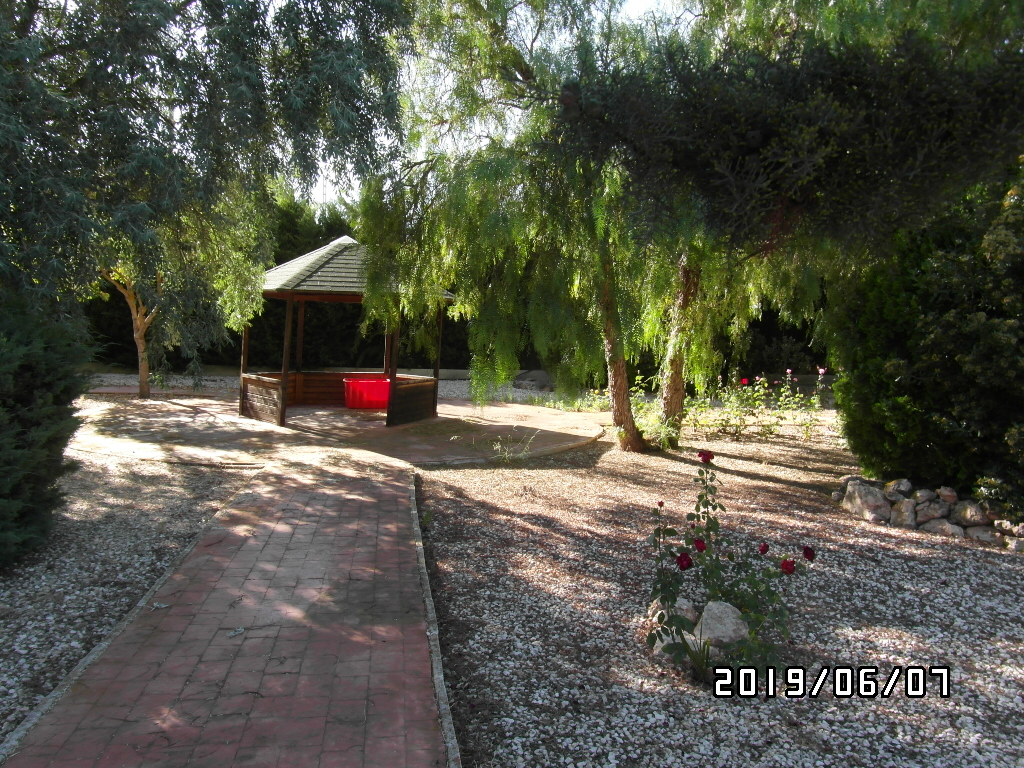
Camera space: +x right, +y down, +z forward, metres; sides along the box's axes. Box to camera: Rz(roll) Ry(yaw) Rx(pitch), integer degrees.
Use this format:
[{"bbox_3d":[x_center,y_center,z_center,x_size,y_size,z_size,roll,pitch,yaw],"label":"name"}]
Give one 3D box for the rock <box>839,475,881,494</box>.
[{"bbox_3d":[3.608,1.061,7.350,0.420,0.250,0.340,4,4,27],"label":"rock"}]

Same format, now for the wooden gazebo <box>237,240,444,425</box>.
[{"bbox_3d":[-3.054,-1.041,12.930,3.800,3.271,3.400,1,4,-13],"label":"wooden gazebo"}]

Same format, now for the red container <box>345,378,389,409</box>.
[{"bbox_3d":[-2.809,0.196,13.900,0.890,0.530,0.580,1,4,-13],"label":"red container"}]

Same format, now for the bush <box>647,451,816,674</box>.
[{"bbox_3d":[1.071,0.871,3.464,0.788,1.051,0.650,3,4,18],"label":"bush"}]

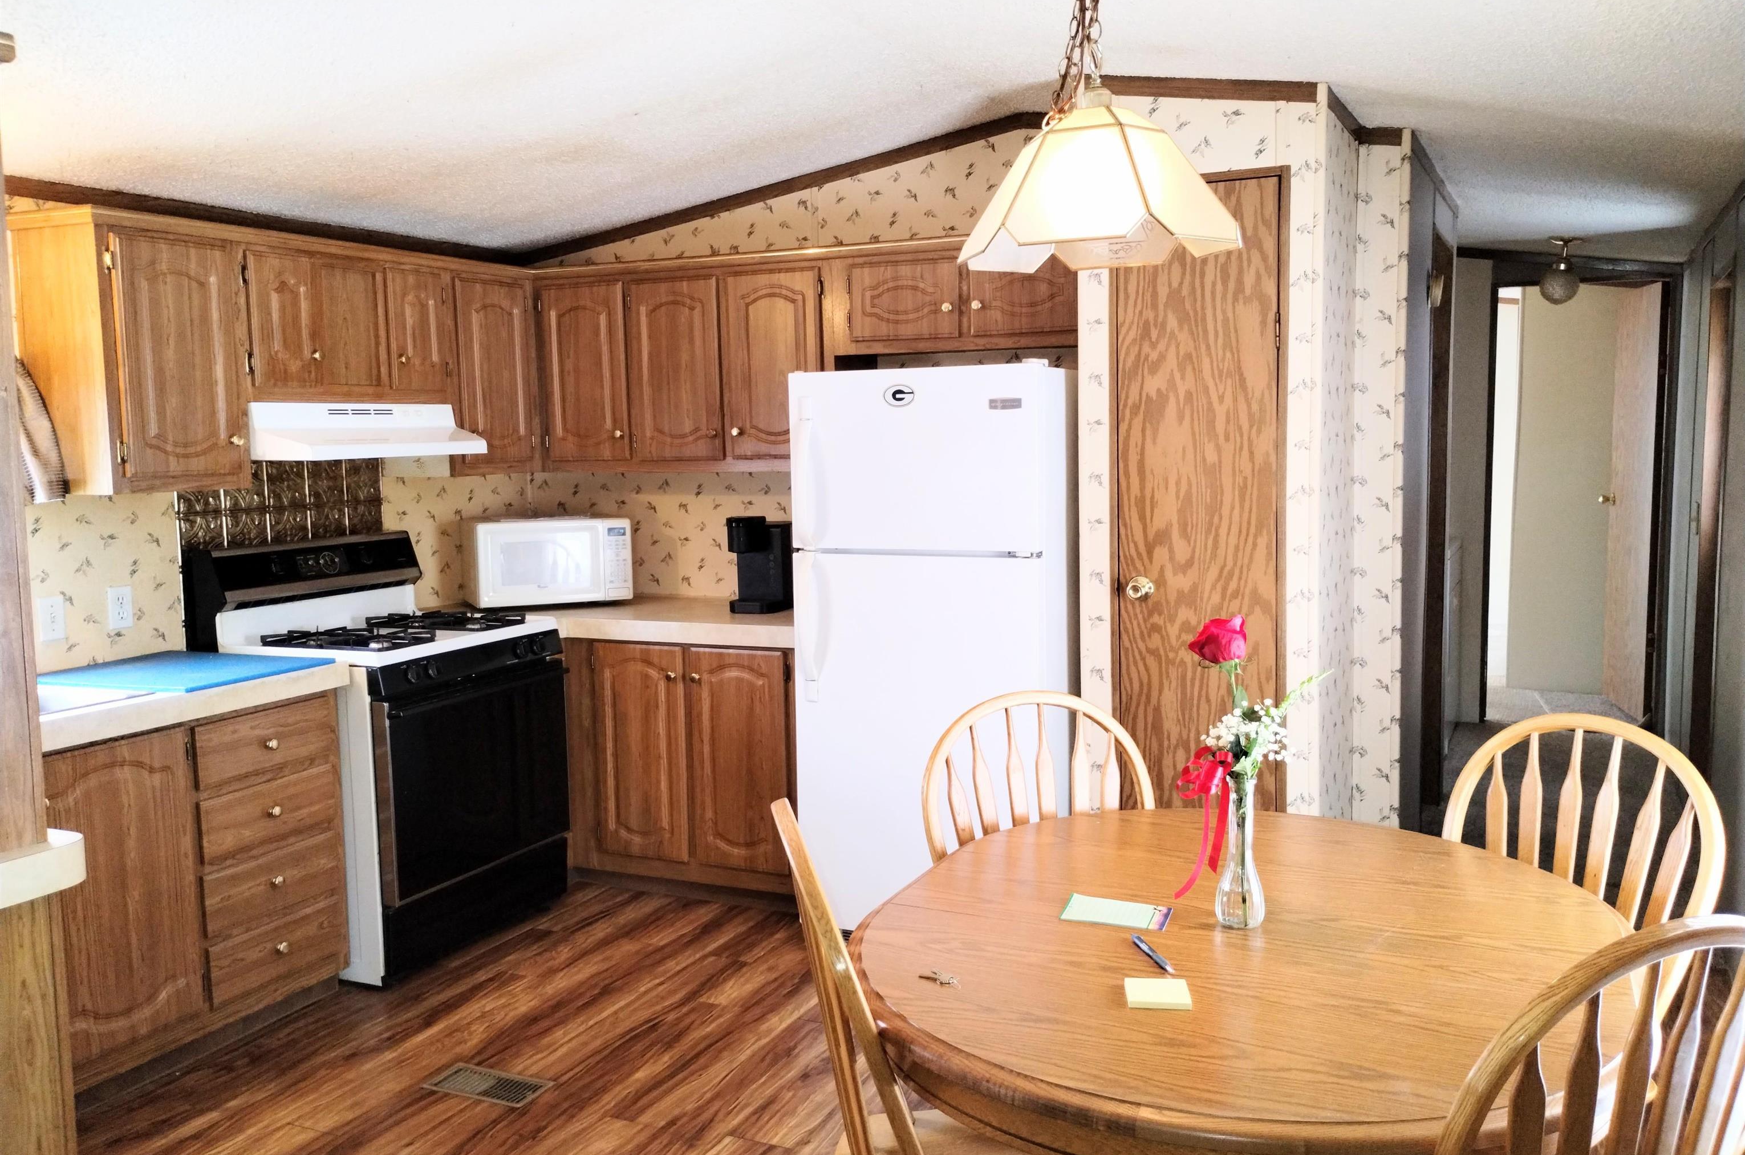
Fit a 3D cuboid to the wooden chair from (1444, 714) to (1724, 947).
[{"bbox_3d":[1.062,0.745,2.397,0.550,0.975,0.490,-4,7,-29],"label":"wooden chair"}]

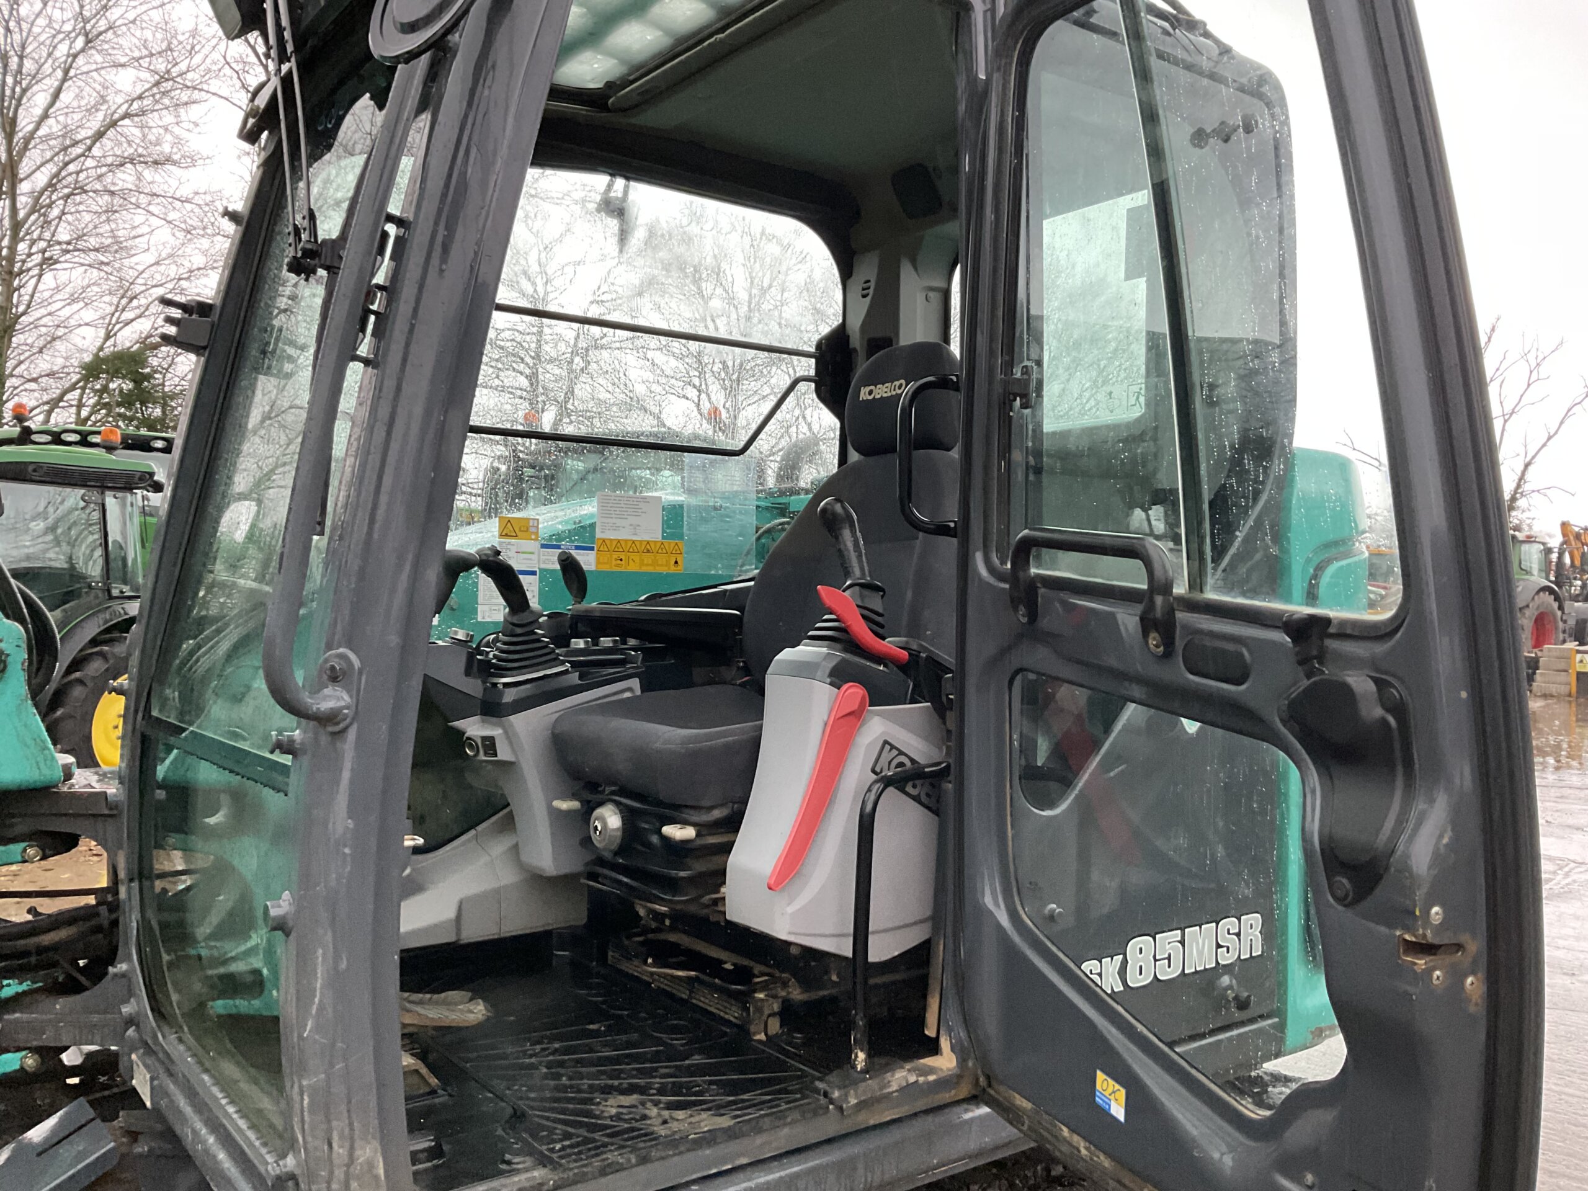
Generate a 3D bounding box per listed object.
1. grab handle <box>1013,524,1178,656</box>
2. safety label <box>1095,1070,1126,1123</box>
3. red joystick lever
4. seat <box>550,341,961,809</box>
[{"bbox_3d":[0.367,-0.005,1.635,0.058,0.135,0.270,0,4,-24],"label":"grab handle"},{"bbox_3d":[0.393,0.621,1.649,0.002,0.044,0.058,0,0,-24],"label":"safety label"},{"bbox_3d":[0.105,0.045,1.996,0.155,0.118,0.040,0,0,-37],"label":"red joystick lever"},{"bbox_3d":[-0.041,-0.087,2.342,0.740,0.795,0.510,0,0,-37],"label":"seat"}]

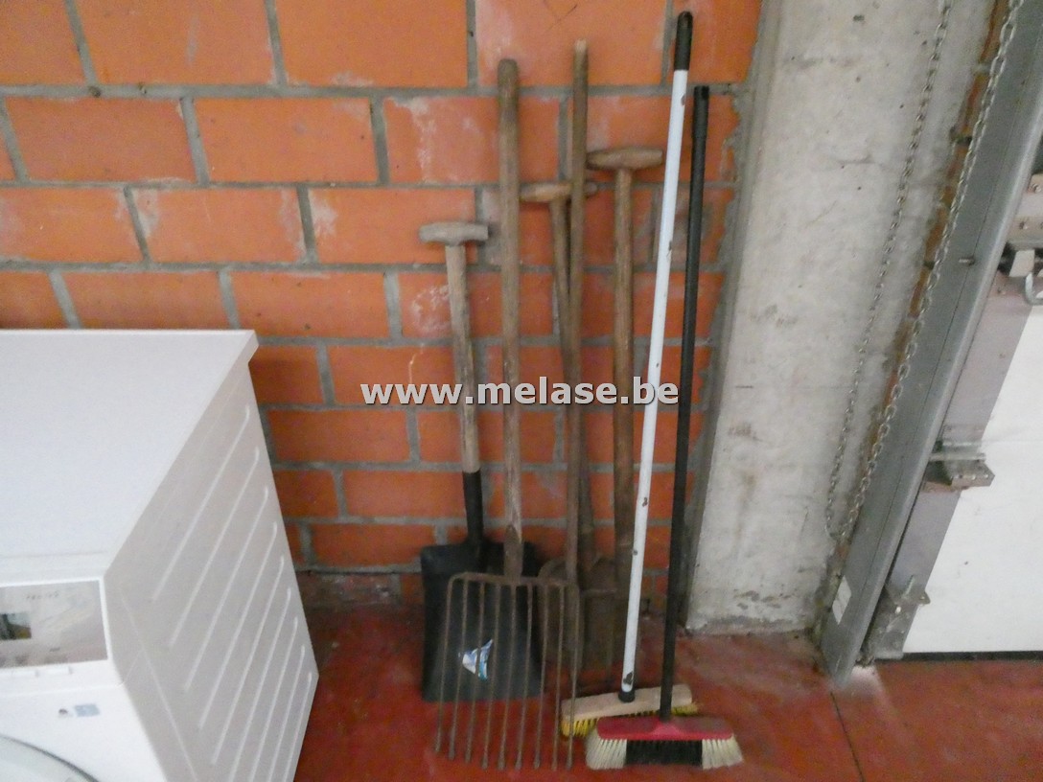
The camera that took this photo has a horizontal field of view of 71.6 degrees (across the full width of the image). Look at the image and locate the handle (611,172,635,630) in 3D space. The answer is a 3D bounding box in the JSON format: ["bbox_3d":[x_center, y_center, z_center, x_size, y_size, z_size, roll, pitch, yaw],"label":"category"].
[{"bbox_3d":[0.194,0.069,1.361,0.034,0.940,0.034,-3,21,2],"label":"handle"}]

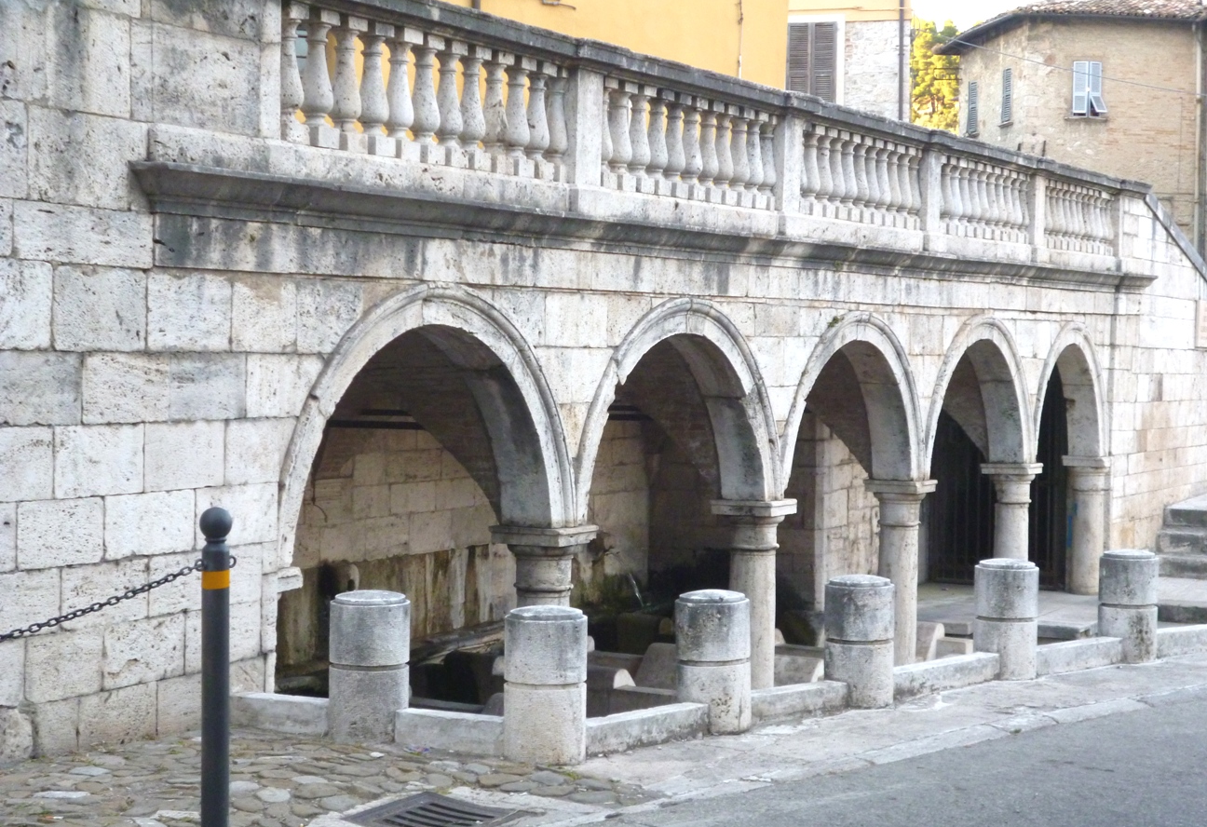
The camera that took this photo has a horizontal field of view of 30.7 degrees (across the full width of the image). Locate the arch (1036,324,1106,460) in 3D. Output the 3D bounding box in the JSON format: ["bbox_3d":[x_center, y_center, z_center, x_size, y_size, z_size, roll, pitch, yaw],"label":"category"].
[{"bbox_3d":[4.311,-0.195,20.786,0.360,1.296,2.215,1,2,29],"label":"arch"}]

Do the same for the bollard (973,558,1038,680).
[{"bbox_3d":[2.228,1.129,12.156,0.354,0.637,0.354,2,2,29],"label":"bollard"}]

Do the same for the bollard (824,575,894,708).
[{"bbox_3d":[1.305,1.152,11.198,0.354,0.639,0.354,2,2,29],"label":"bollard"}]

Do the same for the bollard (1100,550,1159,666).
[{"bbox_3d":[3.100,1.141,12.948,0.343,0.635,0.343,1,2,14],"label":"bollard"}]

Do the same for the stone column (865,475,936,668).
[{"bbox_3d":[2.325,1.315,17.317,0.452,1.579,0.452,1,2,29],"label":"stone column"}]

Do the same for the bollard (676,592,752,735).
[{"bbox_3d":[0.503,1.128,10.050,0.343,0.628,0.343,0,2,3],"label":"bollard"}]

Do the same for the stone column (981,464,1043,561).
[{"bbox_3d":[3.698,1.148,19.944,0.439,1.402,0.439,2,2,29],"label":"stone column"}]

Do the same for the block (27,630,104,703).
[{"bbox_3d":[-2.300,1.016,8.978,0.270,0.263,0.444,1,2,29],"label":"block"}]

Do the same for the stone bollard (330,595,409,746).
[{"bbox_3d":[-1.035,1.108,9.719,0.354,0.630,0.354,1,2,0],"label":"stone bollard"}]

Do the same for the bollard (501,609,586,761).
[{"bbox_3d":[-0.240,1.134,9.227,0.343,0.628,0.343,0,2,-1],"label":"bollard"}]

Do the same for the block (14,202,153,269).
[{"bbox_3d":[-2.214,-0.721,8.919,0.300,0.229,0.817,2,2,29],"label":"block"}]

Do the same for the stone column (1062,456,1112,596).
[{"bbox_3d":[4.843,1.107,22.008,0.421,1.375,0.378,2,2,29],"label":"stone column"}]

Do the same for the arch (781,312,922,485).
[{"bbox_3d":[1.745,-0.093,16.195,0.360,1.297,2.648,1,2,29],"label":"arch"}]

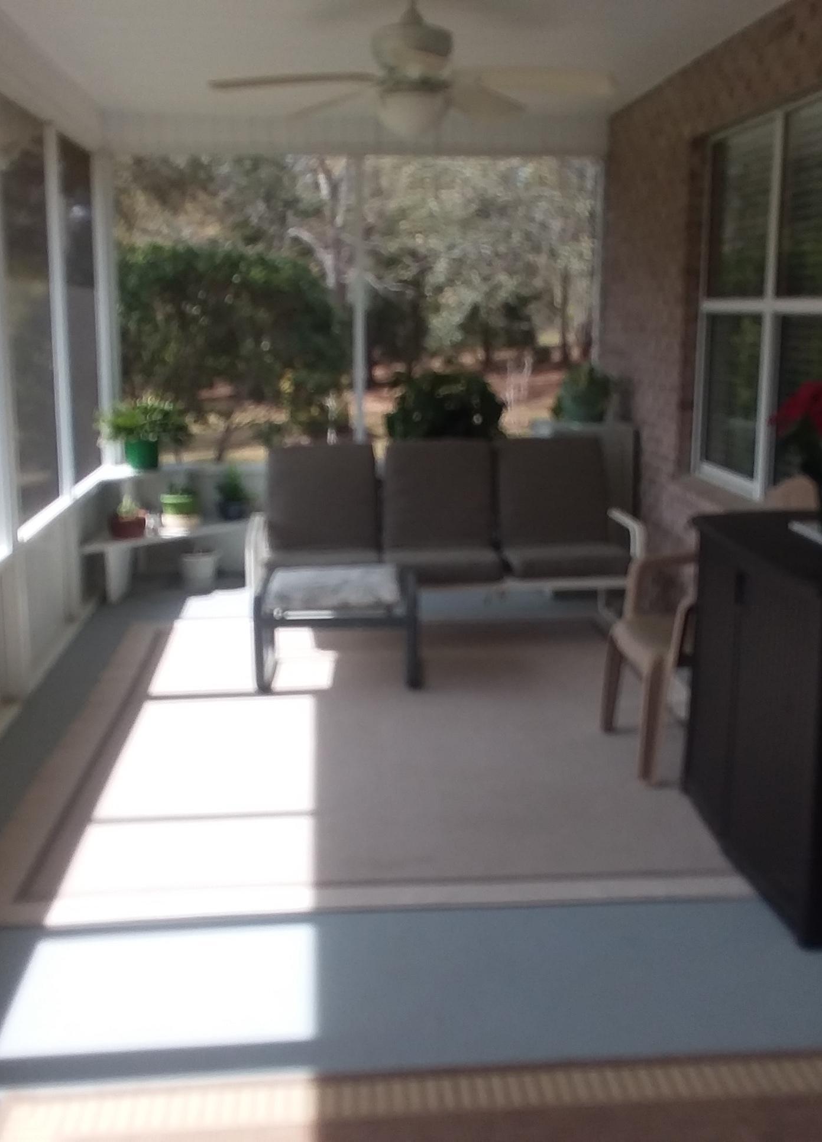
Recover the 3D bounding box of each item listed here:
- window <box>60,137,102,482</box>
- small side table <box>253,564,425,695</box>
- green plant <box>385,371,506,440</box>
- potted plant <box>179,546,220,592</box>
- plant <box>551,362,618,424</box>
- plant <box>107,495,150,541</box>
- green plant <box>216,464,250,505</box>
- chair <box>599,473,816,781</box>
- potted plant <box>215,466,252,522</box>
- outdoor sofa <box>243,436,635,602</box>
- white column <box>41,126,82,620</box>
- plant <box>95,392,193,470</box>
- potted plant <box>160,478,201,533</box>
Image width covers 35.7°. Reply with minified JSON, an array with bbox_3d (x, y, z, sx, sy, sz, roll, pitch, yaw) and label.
[{"bbox_3d":[-1.760,-1.381,6.792,0.066,1.694,1.022,-1,11,-5],"label":"window"},{"bbox_3d":[-0.310,0.229,5.423,0.646,0.397,0.646,-1,11,-4],"label":"small side table"},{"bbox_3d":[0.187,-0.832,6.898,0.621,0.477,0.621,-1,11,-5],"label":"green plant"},{"bbox_3d":[-1.168,-0.027,7.126,0.218,0.233,0.218,-1,11,-4],"label":"potted plant"},{"bbox_3d":[0.921,-0.946,6.788,0.342,0.320,0.342,-1,11,-5],"label":"plant"},{"bbox_3d":[-1.497,-0.296,6.796,0.209,0.218,0.209,-1,11,-4],"label":"plant"},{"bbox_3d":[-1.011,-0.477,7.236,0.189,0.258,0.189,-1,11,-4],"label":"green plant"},{"bbox_3d":[1.020,0.166,4.324,0.606,0.944,0.596,-1,11,-4],"label":"chair"},{"bbox_3d":[-1.007,-0.446,7.246,0.197,0.313,0.197,-1,11,-5],"label":"potted plant"},{"bbox_3d":[0.107,-0.125,5.954,1.737,0.891,0.905,-2,11,-9],"label":"outdoor sofa"},{"bbox_3d":[-1.712,-0.953,6.237,0.088,2.336,0.117,-1,11,-5],"label":"white column"},{"bbox_3d":[-1.479,-0.772,7.083,0.489,0.419,0.465,-1,11,-5],"label":"plant"},{"bbox_3d":[-1.259,-0.357,6.958,0.213,0.301,0.213,-1,11,-5],"label":"potted plant"}]

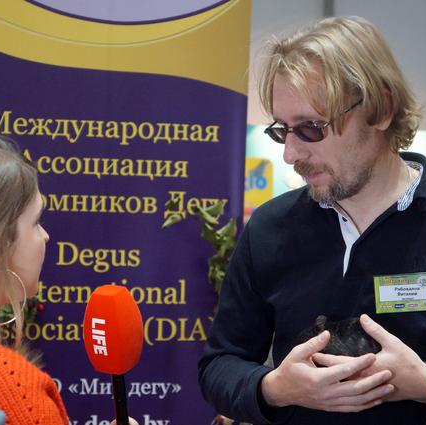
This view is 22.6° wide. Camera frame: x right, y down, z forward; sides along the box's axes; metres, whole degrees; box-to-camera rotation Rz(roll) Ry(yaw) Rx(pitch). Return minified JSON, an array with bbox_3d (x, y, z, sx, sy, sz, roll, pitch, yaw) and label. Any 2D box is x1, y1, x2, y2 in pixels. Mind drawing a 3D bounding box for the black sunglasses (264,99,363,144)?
[{"bbox_3d":[0.163,-0.140,1.563,0.134,0.041,0.137,-36,21,-34],"label":"black sunglasses"}]

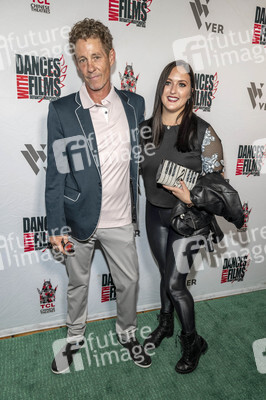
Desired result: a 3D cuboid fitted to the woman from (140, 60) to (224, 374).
[{"bbox_3d":[0.254,0.145,1.658,0.520,1.670,0.420,9,16,24],"label":"woman"}]

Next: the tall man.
[{"bbox_3d":[-0.133,0.061,1.599,0.620,1.830,0.400,-1,15,-12],"label":"tall man"}]

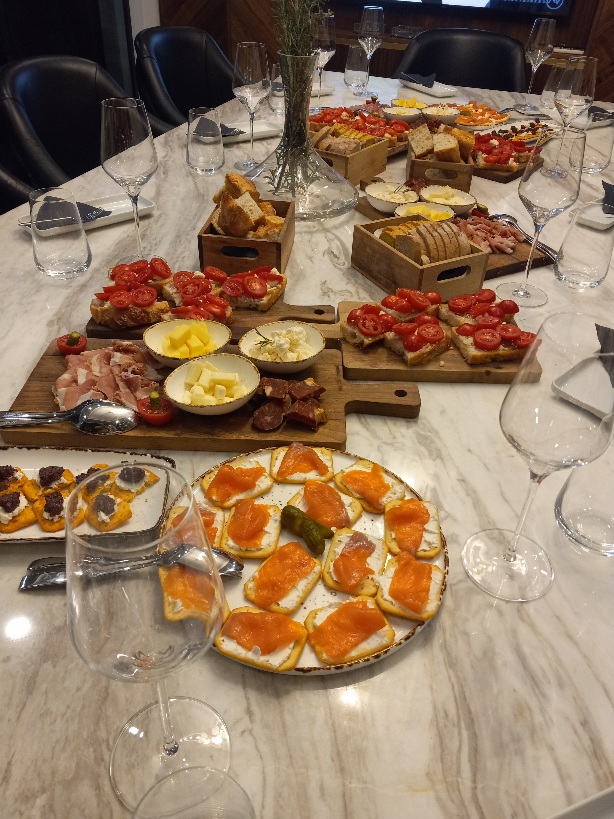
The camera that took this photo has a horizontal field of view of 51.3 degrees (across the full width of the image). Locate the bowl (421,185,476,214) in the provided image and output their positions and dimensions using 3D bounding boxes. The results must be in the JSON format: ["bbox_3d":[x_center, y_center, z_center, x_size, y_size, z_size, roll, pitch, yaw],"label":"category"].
[{"bbox_3d":[0.263,-0.386,1.201,0.105,0.036,0.102,3,38,0],"label":"bowl"}]

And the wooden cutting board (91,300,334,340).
[{"bbox_3d":[-0.124,-0.140,0.908,0.327,0.016,0.167,4,38,0],"label":"wooden cutting board"}]

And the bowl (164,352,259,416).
[{"bbox_3d":[-0.107,-0.023,0.729,0.107,0.037,0.107,3,38,0],"label":"bowl"}]

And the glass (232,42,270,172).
[{"bbox_3d":[-0.123,-0.671,1.425,0.084,0.247,0.084,3,38,0],"label":"glass"}]

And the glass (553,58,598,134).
[{"bbox_3d":[0.605,-0.674,1.481,0.084,0.247,0.084,3,38,0],"label":"glass"}]

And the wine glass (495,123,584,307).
[{"bbox_3d":[0.352,-0.284,0.957,0.084,0.247,0.084,3,38,0],"label":"wine glass"}]

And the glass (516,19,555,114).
[{"bbox_3d":[0.735,-1.102,2.045,0.084,0.247,0.084,3,38,0],"label":"glass"}]

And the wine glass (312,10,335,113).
[{"bbox_3d":[0.040,-0.979,1.814,0.081,0.238,0.081,3,38,0],"label":"wine glass"}]

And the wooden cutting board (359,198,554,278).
[{"bbox_3d":[0.233,-0.359,1.234,0.222,0.018,0.449,-16,42,-23],"label":"wooden cutting board"}]

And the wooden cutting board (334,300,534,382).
[{"bbox_3d":[0.159,-0.093,0.857,0.263,0.015,0.167,2,38,-2],"label":"wooden cutting board"}]

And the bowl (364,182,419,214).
[{"bbox_3d":[0.165,-0.408,1.248,0.107,0.037,0.107,3,38,0],"label":"bowl"}]

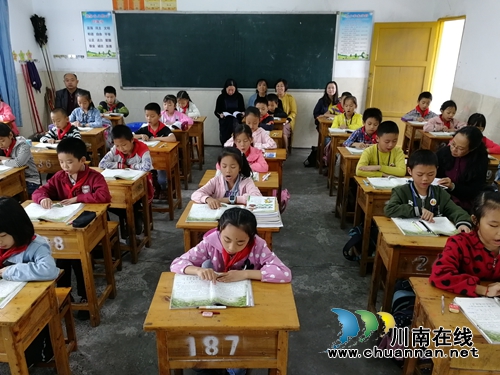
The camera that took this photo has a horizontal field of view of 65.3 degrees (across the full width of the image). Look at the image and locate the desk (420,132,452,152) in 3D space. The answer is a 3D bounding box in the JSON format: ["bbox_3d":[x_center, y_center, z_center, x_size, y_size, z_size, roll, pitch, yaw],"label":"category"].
[{"bbox_3d":[2.357,-0.279,4.711,0.600,0.736,0.370,1,21,2],"label":"desk"}]

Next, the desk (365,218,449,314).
[{"bbox_3d":[1.054,0.597,2.370,0.600,0.736,0.370,1,21,2],"label":"desk"}]

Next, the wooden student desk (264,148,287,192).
[{"bbox_3d":[0.057,0.019,3.944,0.600,0.753,0.380,1,21,3],"label":"wooden student desk"}]

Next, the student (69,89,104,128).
[{"bbox_3d":[-2.131,-0.633,5.062,0.500,1.190,0.640,1,21,3],"label":"student"}]

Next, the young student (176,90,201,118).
[{"bbox_3d":[-0.967,-0.903,5.894,0.457,1.076,0.589,1,21,3],"label":"young student"}]

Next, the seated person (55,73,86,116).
[{"bbox_3d":[-2.632,-1.001,5.841,0.560,1.330,0.780,0,21,0],"label":"seated person"}]

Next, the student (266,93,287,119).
[{"bbox_3d":[0.309,-0.784,5.534,0.433,1.092,0.567,1,21,4],"label":"student"}]

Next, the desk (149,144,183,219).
[{"bbox_3d":[-1.067,-0.071,4.167,0.618,0.763,0.381,2,21,4],"label":"desk"}]

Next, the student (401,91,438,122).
[{"bbox_3d":[2.339,-0.782,5.503,0.470,1.120,0.580,1,21,2],"label":"student"}]

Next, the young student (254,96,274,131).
[{"bbox_3d":[0.120,-0.558,4.912,0.450,1.100,0.580,1,21,2],"label":"young student"}]

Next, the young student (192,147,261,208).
[{"bbox_3d":[-0.155,0.250,2.842,0.474,1.133,0.567,1,21,4],"label":"young student"}]

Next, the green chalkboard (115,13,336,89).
[{"bbox_3d":[-0.397,-2.190,6.326,3.571,1.203,0.060,1,21,2],"label":"green chalkboard"}]

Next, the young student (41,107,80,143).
[{"bbox_3d":[-1.987,-0.333,4.365,0.457,1.086,0.589,1,21,3],"label":"young student"}]

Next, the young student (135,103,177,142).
[{"bbox_3d":[-1.008,-0.353,4.313,0.470,1.130,0.580,1,21,2],"label":"young student"}]

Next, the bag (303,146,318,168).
[{"bbox_3d":[0.929,-0.474,5.872,0.270,0.310,0.230,7,22,19],"label":"bag"}]

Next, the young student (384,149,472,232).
[{"bbox_3d":[1.058,0.326,2.587,0.477,1.167,0.609,1,21,3],"label":"young student"}]

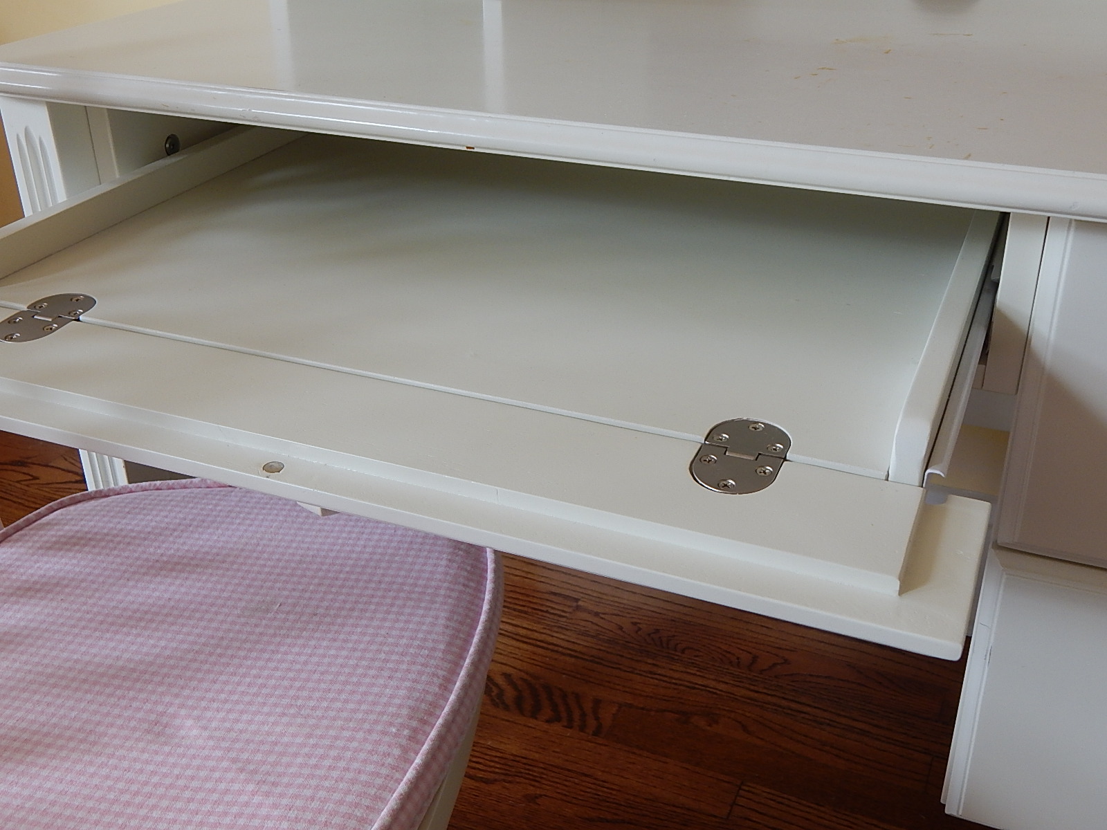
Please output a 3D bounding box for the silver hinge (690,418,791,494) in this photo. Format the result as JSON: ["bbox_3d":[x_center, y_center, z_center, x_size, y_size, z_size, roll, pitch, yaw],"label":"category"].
[{"bbox_3d":[0.088,0.021,0.570,0.040,0.005,0.071,11,31,21],"label":"silver hinge"}]

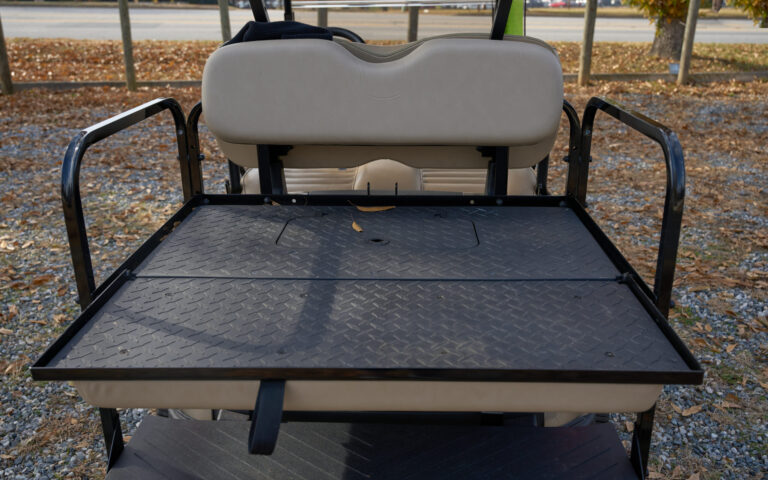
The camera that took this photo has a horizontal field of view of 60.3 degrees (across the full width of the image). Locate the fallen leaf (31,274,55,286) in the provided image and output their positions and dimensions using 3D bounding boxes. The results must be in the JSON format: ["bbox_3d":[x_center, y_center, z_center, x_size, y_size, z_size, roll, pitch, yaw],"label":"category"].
[{"bbox_3d":[-1.754,0.208,3.397,0.060,0.020,0.120,16,26,36],"label":"fallen leaf"}]

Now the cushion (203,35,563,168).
[{"bbox_3d":[-0.001,-0.379,1.880,0.960,0.360,0.200,1,21,1],"label":"cushion"}]

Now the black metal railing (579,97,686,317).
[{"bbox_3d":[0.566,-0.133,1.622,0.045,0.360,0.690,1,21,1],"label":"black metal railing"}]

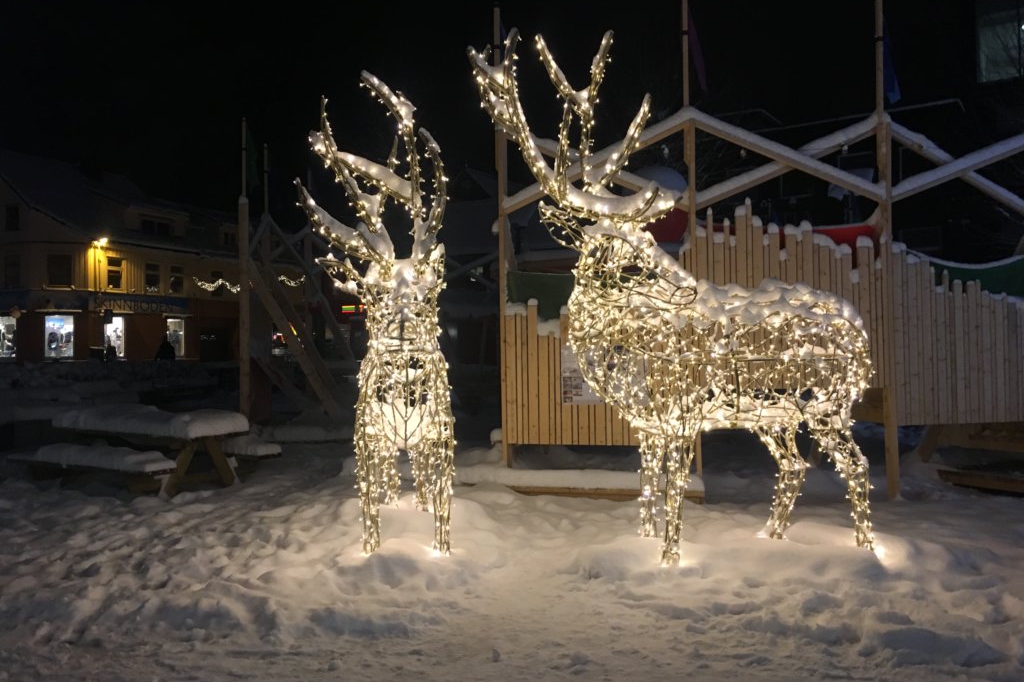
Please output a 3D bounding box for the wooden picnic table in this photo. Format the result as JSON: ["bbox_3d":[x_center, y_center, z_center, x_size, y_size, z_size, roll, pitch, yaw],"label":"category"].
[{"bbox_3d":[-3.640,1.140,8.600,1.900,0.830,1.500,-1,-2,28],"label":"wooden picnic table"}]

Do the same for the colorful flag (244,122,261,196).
[{"bbox_3d":[-4.326,-3.059,14.300,0.250,1.200,0.150,-1,-1,0],"label":"colorful flag"}]

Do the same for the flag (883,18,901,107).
[{"bbox_3d":[3.937,-2.889,8.900,0.190,0.900,0.120,-1,-1,0],"label":"flag"}]

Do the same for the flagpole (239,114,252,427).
[{"bbox_3d":[-4.490,-1.183,14.400,0.160,5.100,0.160,-1,-1,5],"label":"flagpole"}]

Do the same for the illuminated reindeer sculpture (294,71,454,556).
[{"bbox_3d":[-1.090,-0.220,7.000,1.150,3.600,2.200,-1,-1,-6],"label":"illuminated reindeer sculpture"}]

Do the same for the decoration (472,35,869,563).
[{"bbox_3d":[1.240,-0.350,6.350,2.900,3.800,1.200,0,-1,-16],"label":"decoration"}]

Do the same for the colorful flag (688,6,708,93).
[{"bbox_3d":[1.957,-3.058,9.000,0.210,0.920,0.120,-1,-1,0],"label":"colorful flag"}]

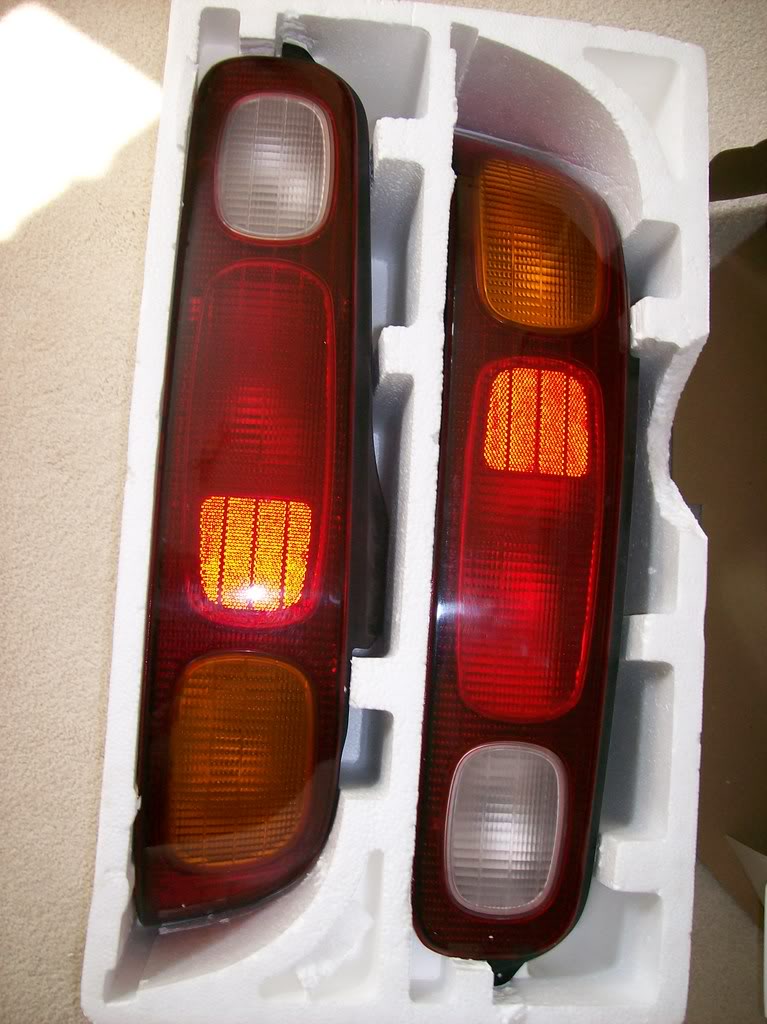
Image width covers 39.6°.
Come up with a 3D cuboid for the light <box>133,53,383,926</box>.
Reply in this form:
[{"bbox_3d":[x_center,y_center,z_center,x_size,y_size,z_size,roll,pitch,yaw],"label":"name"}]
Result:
[{"bbox_3d":[-0.073,-0.014,0.697,0.131,0.105,0.544,4,83,-3],"label":"light"}]

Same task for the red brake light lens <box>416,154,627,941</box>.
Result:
[{"bbox_3d":[0.093,0.001,0.704,0.127,0.105,0.539,4,83,-3],"label":"red brake light lens"}]

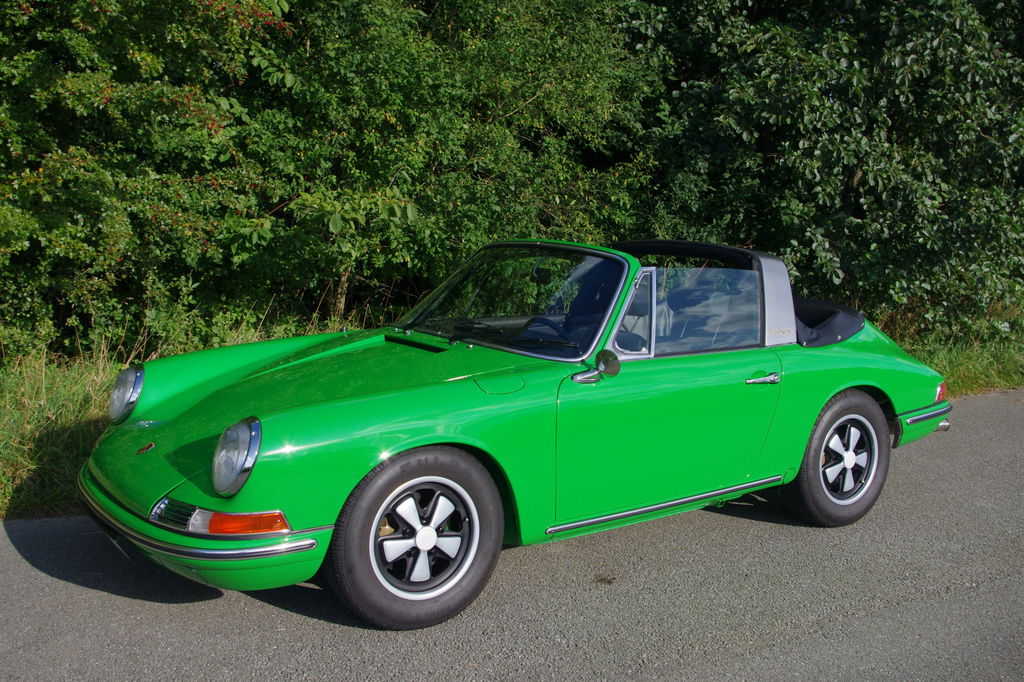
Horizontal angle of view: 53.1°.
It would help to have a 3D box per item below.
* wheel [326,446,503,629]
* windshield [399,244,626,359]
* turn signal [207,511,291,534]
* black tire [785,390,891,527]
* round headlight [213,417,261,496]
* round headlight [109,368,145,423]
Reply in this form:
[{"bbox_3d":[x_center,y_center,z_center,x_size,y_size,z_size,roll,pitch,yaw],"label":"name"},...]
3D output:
[{"bbox_3d":[-0.325,0.636,3.414,0.640,0.640,0.190,-3,8,-35],"label":"wheel"},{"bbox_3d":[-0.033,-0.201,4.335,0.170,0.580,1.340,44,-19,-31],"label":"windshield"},{"bbox_3d":[-0.798,0.545,3.068,0.235,0.060,0.060,1,7,-5],"label":"turn signal"},{"bbox_3d":[1.480,0.528,4.686,0.640,0.640,0.190,-3,8,-35],"label":"black tire"},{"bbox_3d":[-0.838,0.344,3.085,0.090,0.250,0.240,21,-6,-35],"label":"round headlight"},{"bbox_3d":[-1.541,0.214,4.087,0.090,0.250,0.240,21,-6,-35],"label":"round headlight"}]

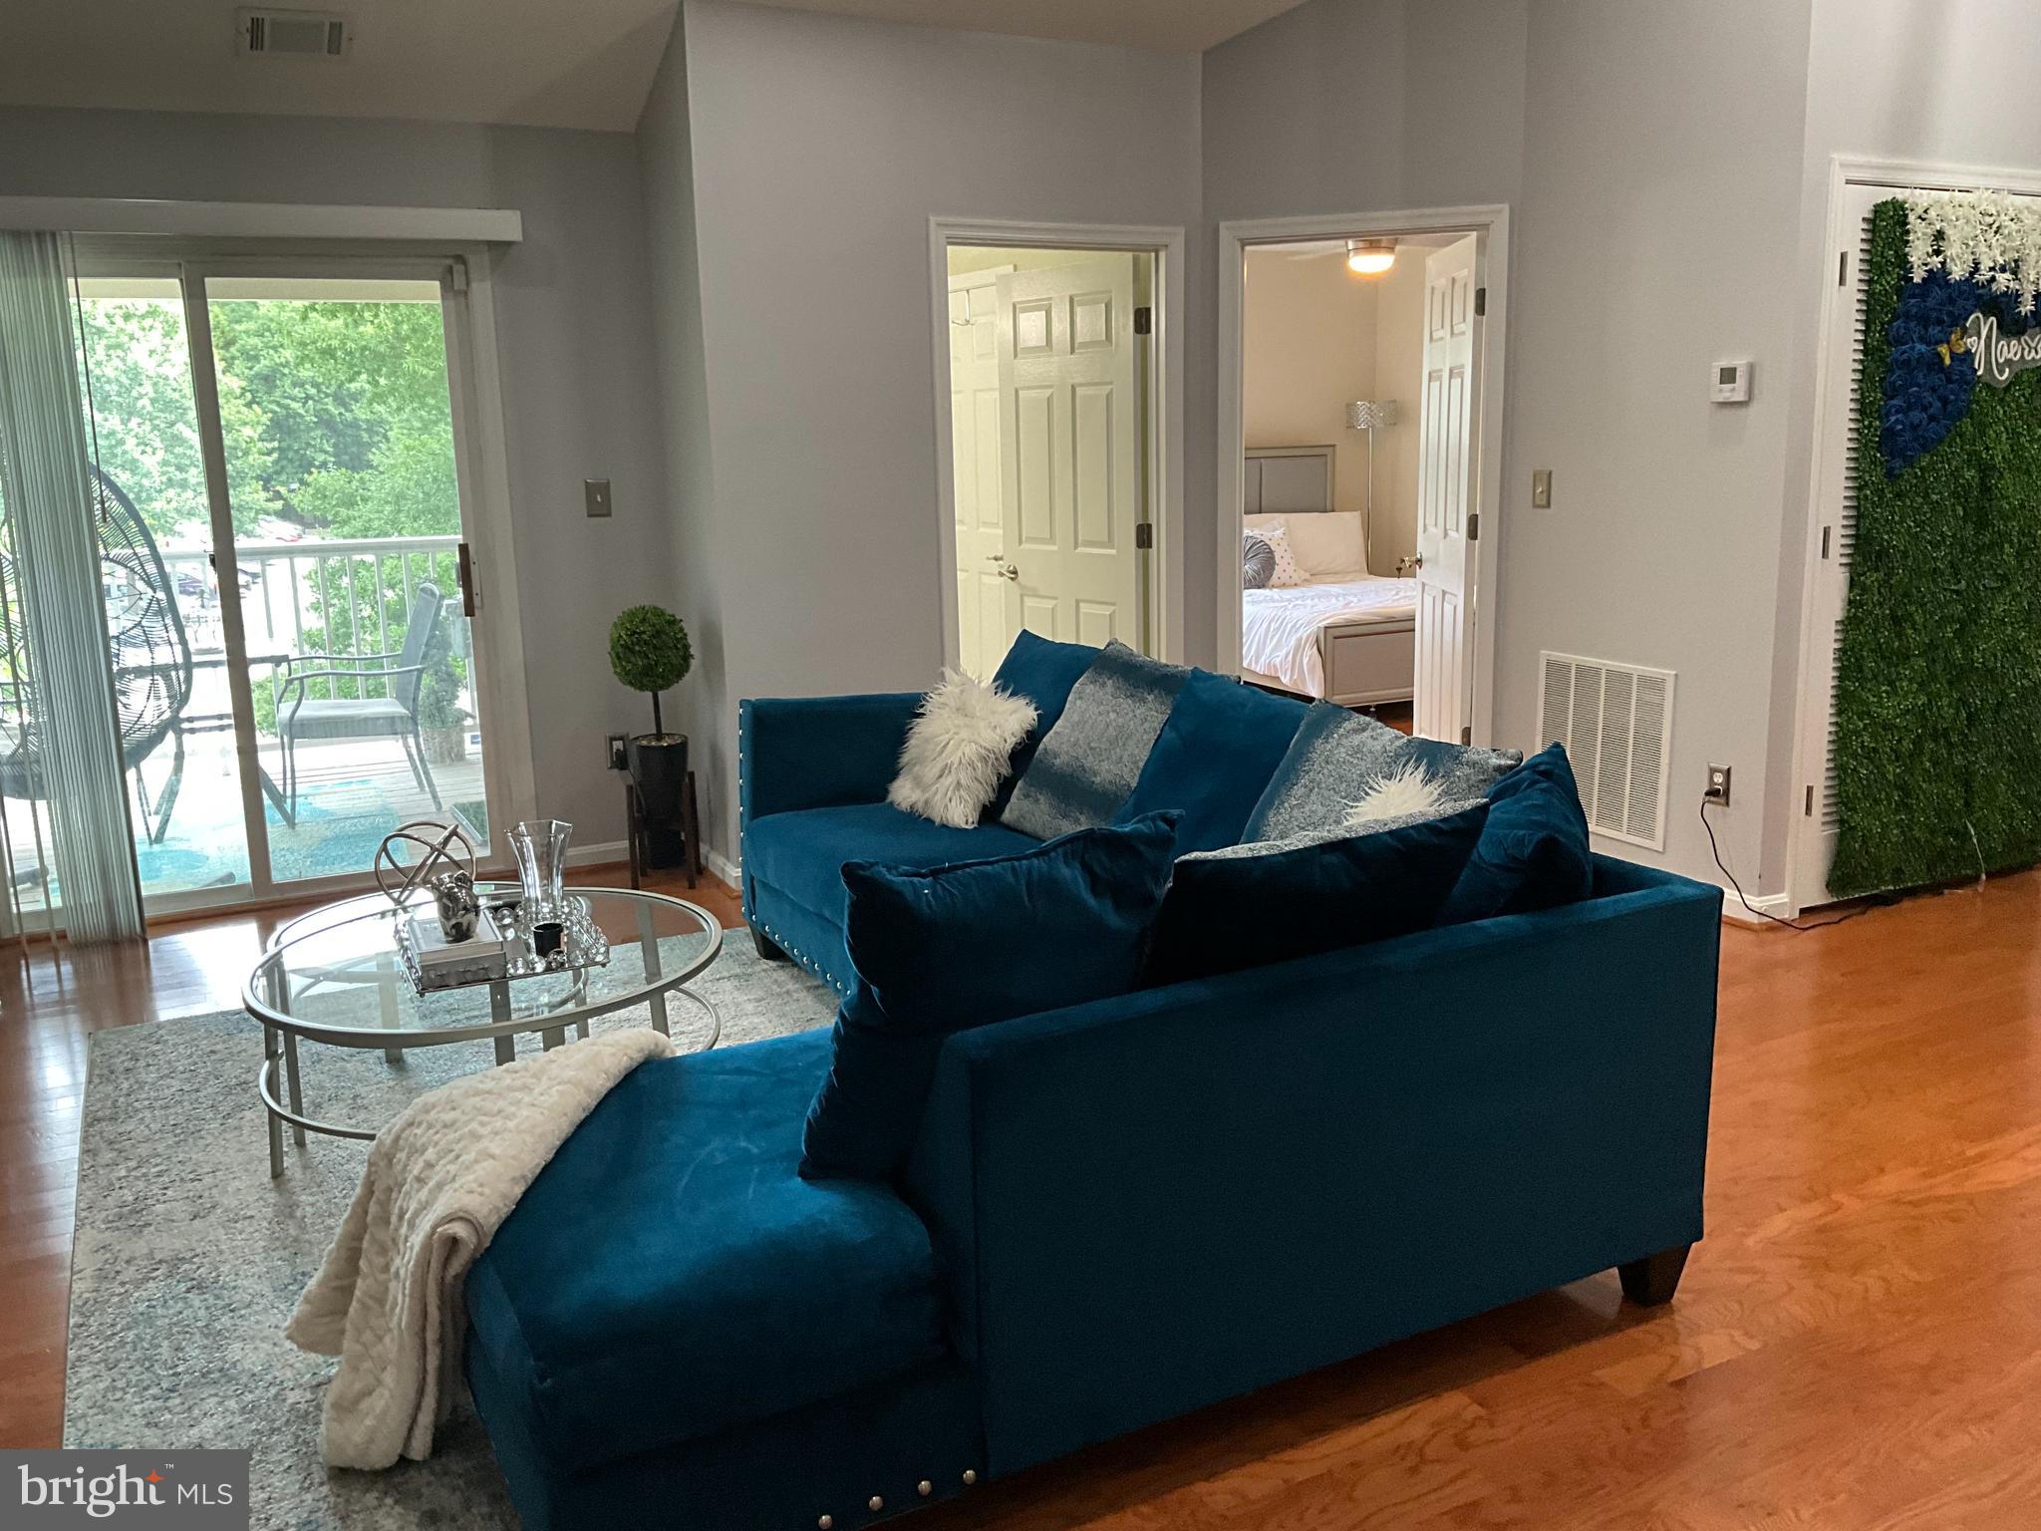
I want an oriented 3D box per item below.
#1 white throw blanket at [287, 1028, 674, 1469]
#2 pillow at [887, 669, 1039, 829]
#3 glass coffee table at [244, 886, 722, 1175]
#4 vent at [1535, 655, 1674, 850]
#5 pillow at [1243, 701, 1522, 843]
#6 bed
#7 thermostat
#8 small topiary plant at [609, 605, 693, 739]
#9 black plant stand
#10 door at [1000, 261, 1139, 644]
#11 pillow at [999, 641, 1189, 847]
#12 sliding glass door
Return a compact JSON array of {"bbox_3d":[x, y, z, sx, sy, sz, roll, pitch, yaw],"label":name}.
[{"bbox_3d":[-0.800,0.758,2.620,0.470,0.450,0.760,-1,12,0],"label":"white throw blanket"},{"bbox_3d":[-0.153,-0.033,4.494,0.170,0.400,0.420,33,-10,-35],"label":"pillow"},{"bbox_3d":[-1.118,0.591,3.649,0.965,0.415,0.965,-7,13,-27],"label":"glass coffee table"},{"bbox_3d":[1.850,-0.052,5.454,0.020,0.560,0.555,-7,13,-27],"label":"vent"},{"bbox_3d":[0.611,0.136,3.174,0.160,0.520,0.540,30,-6,-31],"label":"pillow"},{"bbox_3d":[1.630,-1.031,9.117,1.680,1.250,2.170,-7,13,-27],"label":"bed"},{"bbox_3d":[2.012,-1.091,4.865,0.028,0.115,0.135,-7,13,-27],"label":"thermostat"},{"bbox_3d":[-1.182,-0.300,5.501,0.270,0.435,0.270,-7,13,-27],"label":"small topiary plant"},{"bbox_3d":[-1.165,0.217,5.616,0.200,0.350,0.200,0,12,5],"label":"black plant stand"},{"bbox_3d":[0.176,-0.846,6.434,0.040,2.030,0.790,-10,14,-35],"label":"door"},{"bbox_3d":[0.222,-0.035,4.015,0.160,0.520,0.530,32,-8,-32],"label":"pillow"},{"bbox_3d":[-2.410,-0.536,5.269,1.530,2.000,0.100,-7,13,-27],"label":"sliding glass door"}]

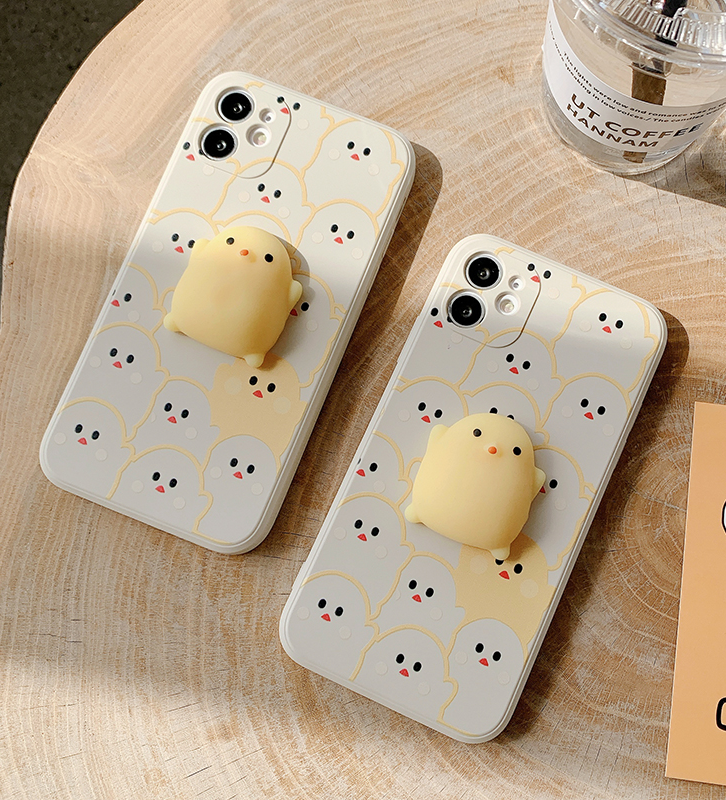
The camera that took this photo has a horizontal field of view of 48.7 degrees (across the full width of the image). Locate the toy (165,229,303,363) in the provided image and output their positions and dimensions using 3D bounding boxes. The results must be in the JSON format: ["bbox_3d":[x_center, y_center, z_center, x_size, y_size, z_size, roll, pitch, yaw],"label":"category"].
[{"bbox_3d":[-0.040,-0.035,0.254,0.038,0.018,0.042,25,82,1],"label":"toy"}]

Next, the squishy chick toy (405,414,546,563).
[{"bbox_3d":[0.036,0.024,0.246,0.037,0.018,0.042,25,82,3],"label":"squishy chick toy"}]

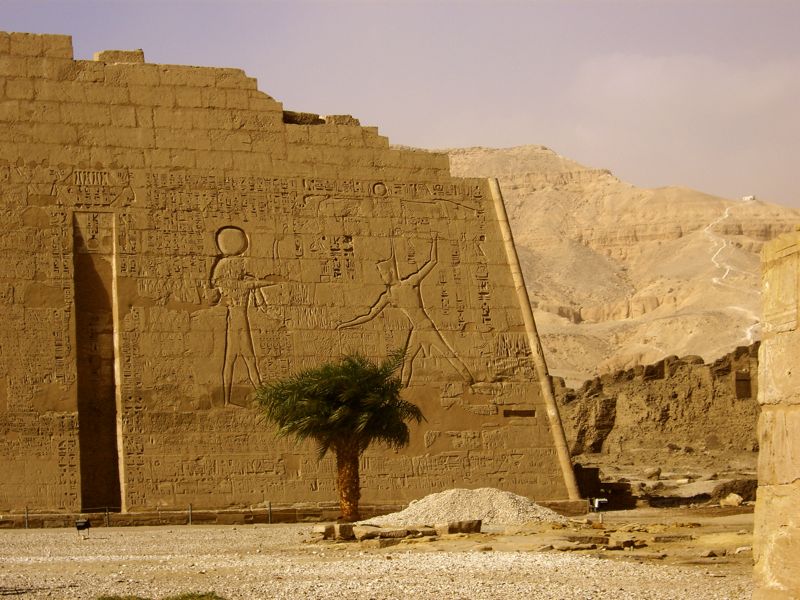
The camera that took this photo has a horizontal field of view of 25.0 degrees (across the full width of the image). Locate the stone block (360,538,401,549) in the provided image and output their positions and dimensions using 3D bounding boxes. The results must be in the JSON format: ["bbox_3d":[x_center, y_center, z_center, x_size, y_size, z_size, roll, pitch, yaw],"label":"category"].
[{"bbox_3d":[-0.459,5.881,43.500,0.500,0.200,1.250,1,-6,-18],"label":"stone block"}]

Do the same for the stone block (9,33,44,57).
[{"bbox_3d":[-14.865,-10.039,71.490,1.287,0.950,0.900,1,-6,-18],"label":"stone block"}]

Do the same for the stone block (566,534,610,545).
[{"bbox_3d":[4.392,5.585,42.000,0.950,0.200,0.600,1,-6,-18],"label":"stone block"}]

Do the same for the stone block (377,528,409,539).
[{"bbox_3d":[-0.182,6.052,46.800,0.740,0.200,0.500,1,-6,-18],"label":"stone block"}]

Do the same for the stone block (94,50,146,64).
[{"bbox_3d":[-11.318,-9.670,72.826,1.712,0.535,1.200,1,-6,-18],"label":"stone block"}]

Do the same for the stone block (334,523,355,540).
[{"bbox_3d":[-1.422,5.949,46.200,0.400,0.400,0.450,1,-6,-18],"label":"stone block"}]

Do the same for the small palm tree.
[{"bbox_3d":[-2.232,4.999,66.500,6.000,6.350,6.000,-1,-6,0],"label":"small palm tree"}]

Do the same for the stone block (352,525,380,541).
[{"bbox_3d":[-0.860,5.972,46.300,0.580,0.380,0.550,1,-6,-18],"label":"stone block"}]

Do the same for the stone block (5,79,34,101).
[{"bbox_3d":[-14.977,-8.170,70.853,1.061,0.851,0.900,1,-6,-18],"label":"stone block"}]

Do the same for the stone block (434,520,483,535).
[{"bbox_3d":[1.614,6.222,49.300,0.950,0.330,0.950,1,-6,-18],"label":"stone block"}]

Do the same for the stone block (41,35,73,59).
[{"bbox_3d":[-13.723,-10.002,71.859,1.241,0.976,0.900,1,-6,-18],"label":"stone block"}]

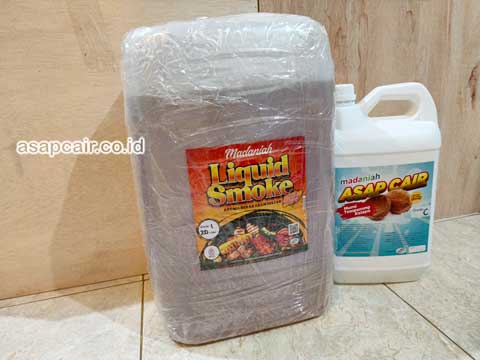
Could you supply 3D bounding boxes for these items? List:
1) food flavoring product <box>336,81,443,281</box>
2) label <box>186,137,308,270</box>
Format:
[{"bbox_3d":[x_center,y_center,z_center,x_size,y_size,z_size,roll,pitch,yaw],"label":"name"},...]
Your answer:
[{"bbox_3d":[0.219,0.004,0.542,0.180,0.317,0.132,-3,18,3],"label":"food flavoring product"},{"bbox_3d":[0.015,0.031,0.388,0.142,0.153,0.010,-8,18,-12],"label":"label"}]

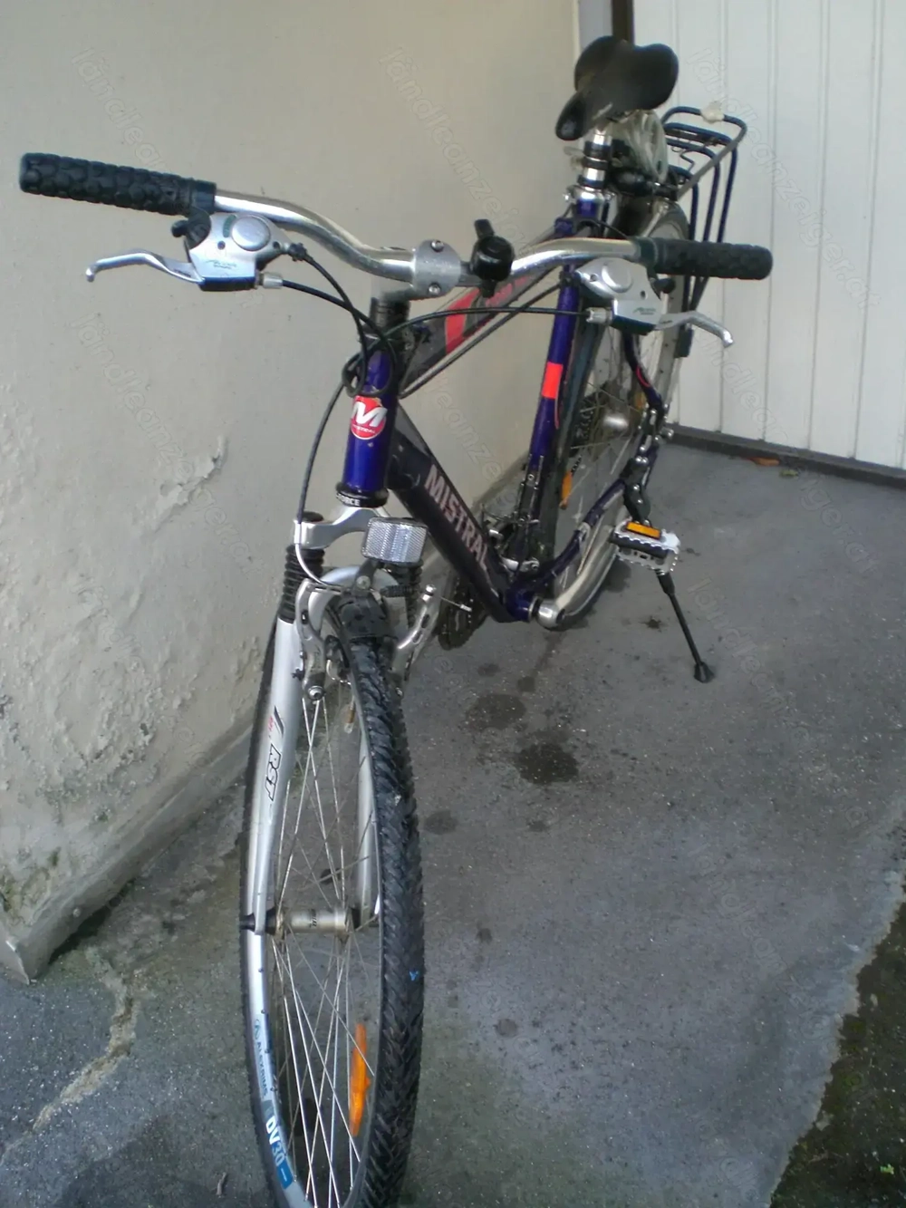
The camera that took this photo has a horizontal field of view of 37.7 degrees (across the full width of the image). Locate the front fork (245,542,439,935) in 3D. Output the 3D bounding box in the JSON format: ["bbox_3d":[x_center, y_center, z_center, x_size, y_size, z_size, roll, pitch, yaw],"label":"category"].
[{"bbox_3d":[-0.116,0.135,1.289,0.152,0.450,0.115,2,24,-18],"label":"front fork"}]

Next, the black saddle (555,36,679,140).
[{"bbox_3d":[0.190,-0.638,1.672,0.148,0.085,0.266,17,43,16],"label":"black saddle"}]

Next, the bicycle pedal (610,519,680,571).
[{"bbox_3d":[0.291,-0.085,2.000,0.099,0.067,0.031,18,64,17],"label":"bicycle pedal"}]

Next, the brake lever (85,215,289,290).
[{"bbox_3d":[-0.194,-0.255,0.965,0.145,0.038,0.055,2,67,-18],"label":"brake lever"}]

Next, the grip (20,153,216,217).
[{"bbox_3d":[-0.242,-0.303,0.960,0.138,0.031,0.031,5,24,-7],"label":"grip"}]

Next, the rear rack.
[{"bbox_3d":[0.314,-0.523,2.047,0.138,0.370,0.430,18,42,17],"label":"rear rack"}]

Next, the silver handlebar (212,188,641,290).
[{"bbox_3d":[-0.011,-0.272,1.021,0.375,0.056,0.040,2,24,-18],"label":"silver handlebar"}]

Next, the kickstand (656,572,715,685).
[{"bbox_3d":[0.343,-0.047,2.073,0.050,0.376,0.050,-9,18,35],"label":"kickstand"}]

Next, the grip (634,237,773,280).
[{"bbox_3d":[0.225,-0.311,1.192,0.141,0.033,0.033,-2,32,-24],"label":"grip"}]

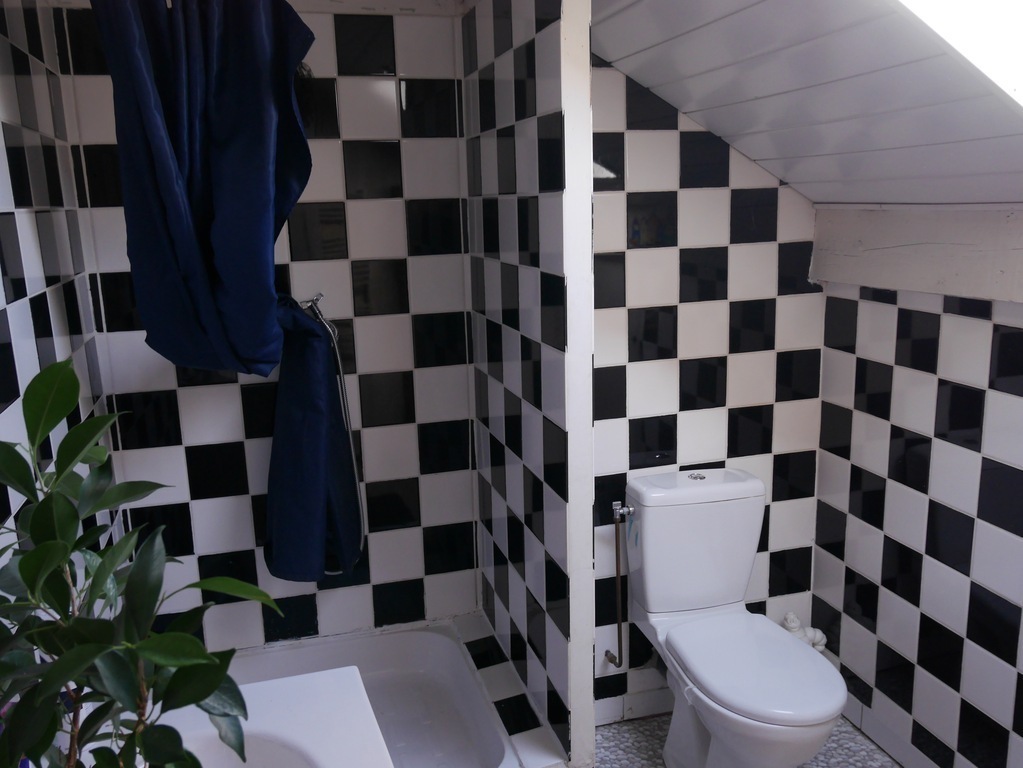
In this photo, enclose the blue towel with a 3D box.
[{"bbox_3d":[-0.531,0.151,2.293,0.255,0.742,0.134,-5,12,-14],"label":"blue towel"}]

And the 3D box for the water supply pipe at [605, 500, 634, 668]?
[{"bbox_3d":[0.300,0.548,2.462,0.065,0.486,0.097,-5,12,-15],"label":"water supply pipe"}]

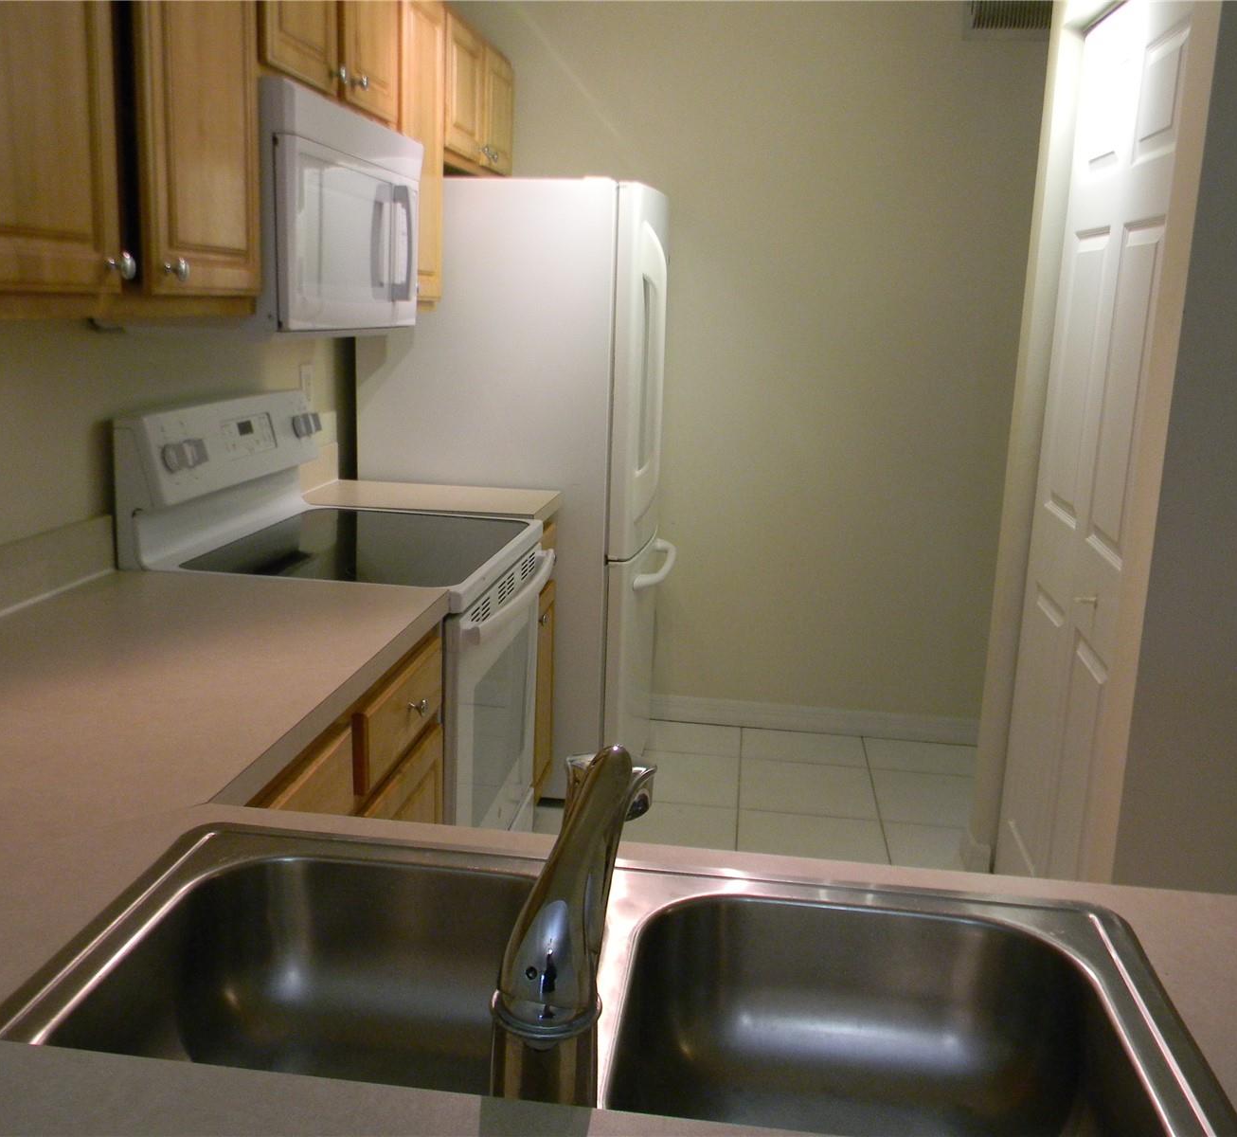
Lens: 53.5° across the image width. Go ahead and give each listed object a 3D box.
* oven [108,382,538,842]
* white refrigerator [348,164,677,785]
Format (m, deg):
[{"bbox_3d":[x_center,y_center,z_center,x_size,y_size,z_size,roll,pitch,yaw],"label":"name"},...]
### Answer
[{"bbox_3d":[-0.531,0.257,2.592,0.685,1.180,0.764,3,12,7],"label":"oven"},{"bbox_3d":[-0.257,-0.242,3.669,0.833,1.710,0.765,3,12,7],"label":"white refrigerator"}]

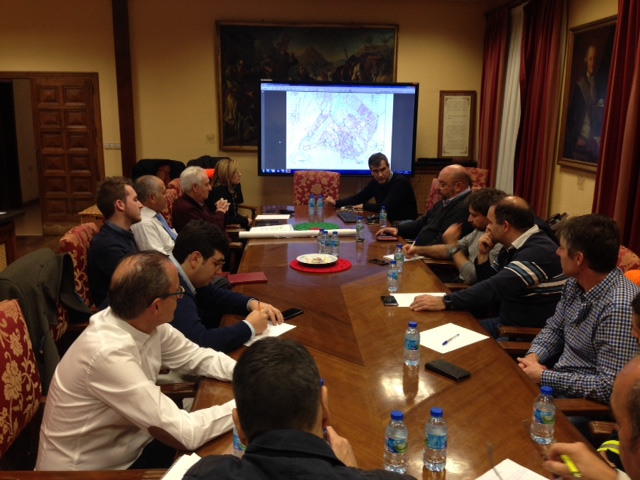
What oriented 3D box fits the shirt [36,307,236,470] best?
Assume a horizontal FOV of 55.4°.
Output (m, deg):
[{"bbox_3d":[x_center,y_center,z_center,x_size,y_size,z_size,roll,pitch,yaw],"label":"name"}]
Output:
[{"bbox_3d":[-0.557,0.473,2.083,0.600,0.560,0.520,3,13,12],"label":"shirt"}]

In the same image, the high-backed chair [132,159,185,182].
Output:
[{"bbox_3d":[-1.982,-0.432,7.382,0.600,1.060,0.620,-2,13,-6],"label":"high-backed chair"}]

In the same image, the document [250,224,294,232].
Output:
[{"bbox_3d":[-0.384,-0.086,4.893,0.340,0.016,0.300,1,12,0],"label":"document"}]

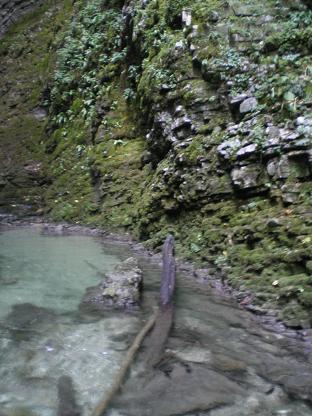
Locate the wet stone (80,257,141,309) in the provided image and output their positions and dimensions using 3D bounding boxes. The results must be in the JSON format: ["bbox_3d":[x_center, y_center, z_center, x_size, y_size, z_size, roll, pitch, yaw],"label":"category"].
[{"bbox_3d":[-0.476,0.827,5.000,0.620,0.380,0.550,1,11,6],"label":"wet stone"}]

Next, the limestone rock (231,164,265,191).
[{"bbox_3d":[1.134,-0.374,5.600,0.400,0.280,0.300,3,11,17],"label":"limestone rock"}]

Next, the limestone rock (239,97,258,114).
[{"bbox_3d":[1.215,-1.347,6.000,0.220,0.200,0.200,3,11,17],"label":"limestone rock"}]

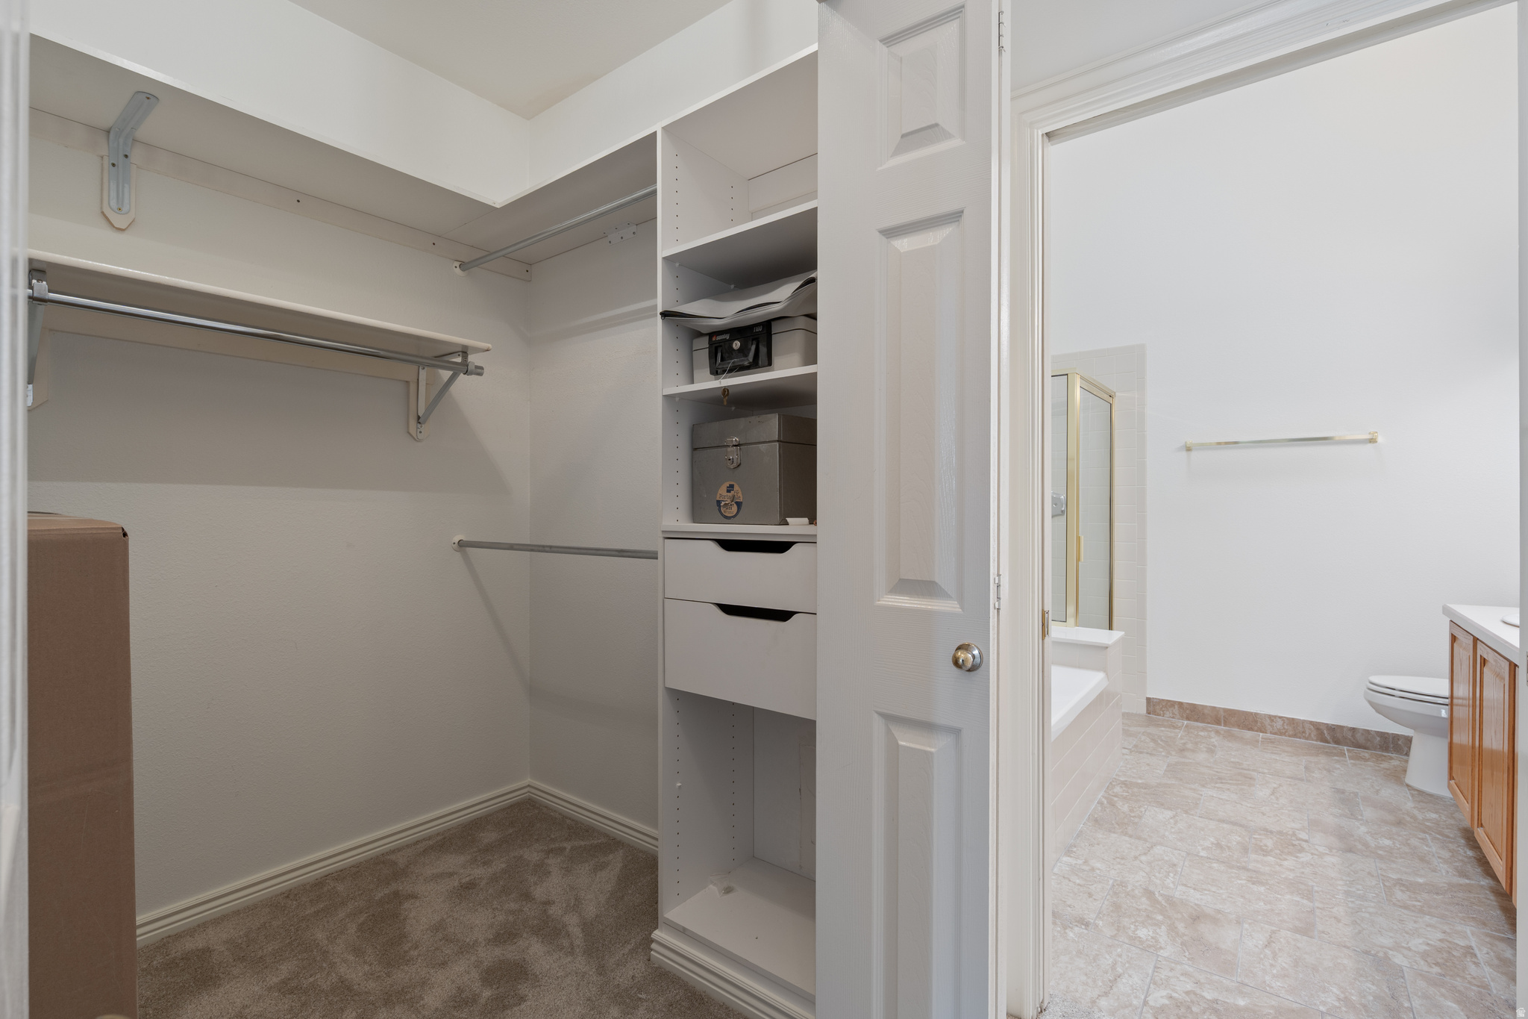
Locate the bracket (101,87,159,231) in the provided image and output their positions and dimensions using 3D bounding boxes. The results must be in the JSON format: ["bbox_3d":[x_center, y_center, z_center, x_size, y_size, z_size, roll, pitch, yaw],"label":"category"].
[{"bbox_3d":[-1.571,-0.850,1.579,0.280,0.245,0.058,0,0,37],"label":"bracket"}]

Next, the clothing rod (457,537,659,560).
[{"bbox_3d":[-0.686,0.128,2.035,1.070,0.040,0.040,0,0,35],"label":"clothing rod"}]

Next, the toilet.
[{"bbox_3d":[2.894,0.787,2.545,0.720,0.740,0.450,0,0,36],"label":"toilet"}]

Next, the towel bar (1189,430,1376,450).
[{"bbox_3d":[2.608,-0.339,3.249,0.760,0.052,0.075,0,0,36],"label":"towel bar"}]

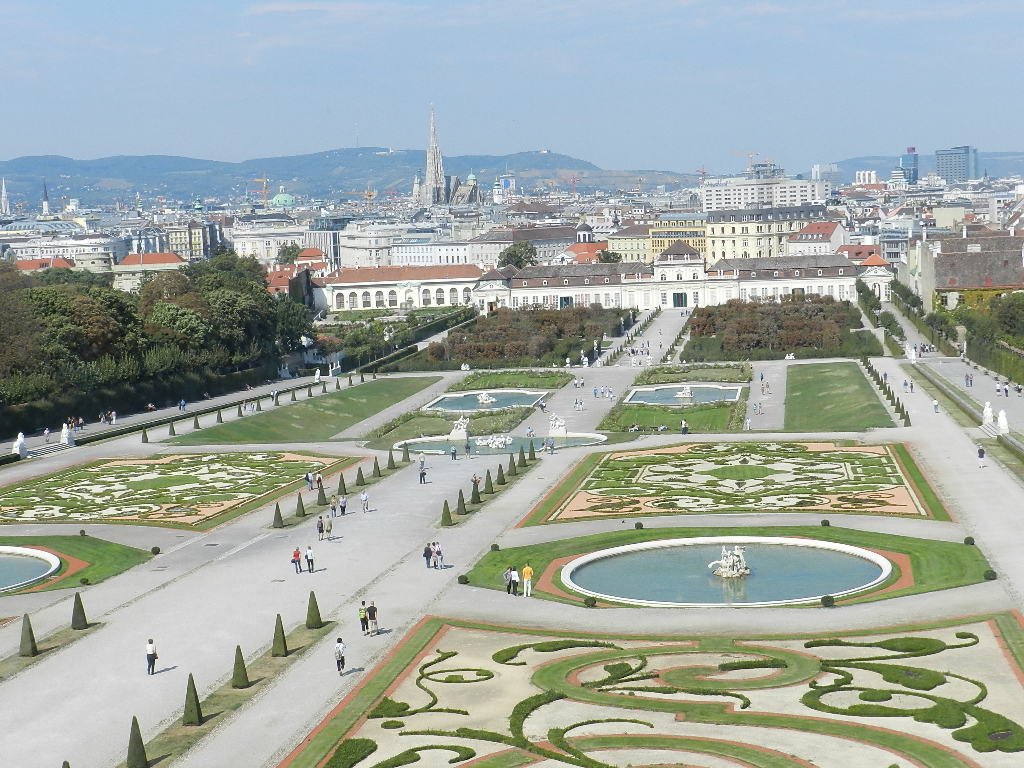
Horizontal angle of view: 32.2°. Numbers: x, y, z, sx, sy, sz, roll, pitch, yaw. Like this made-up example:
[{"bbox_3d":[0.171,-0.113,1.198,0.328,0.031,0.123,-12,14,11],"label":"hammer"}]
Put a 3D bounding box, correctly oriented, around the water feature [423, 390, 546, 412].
[{"bbox_3d":[-3.986,2.155,282.890,17.600,1.300,28.000,-1,6,9],"label":"water feature"}]

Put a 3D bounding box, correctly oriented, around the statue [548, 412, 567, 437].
[{"bbox_3d":[5.260,4.580,202.930,2.050,2.850,1.700,-1,6,9],"label":"statue"}]

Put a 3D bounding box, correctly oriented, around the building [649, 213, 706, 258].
[{"bbox_3d":[70.850,-52.400,687.140,30.000,27.900,18.000,4,9,44],"label":"building"}]

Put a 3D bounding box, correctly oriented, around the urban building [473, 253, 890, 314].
[{"bbox_3d":[50.227,-32.621,541.416,127.000,18.500,17.000,-1,6,9],"label":"urban building"}]

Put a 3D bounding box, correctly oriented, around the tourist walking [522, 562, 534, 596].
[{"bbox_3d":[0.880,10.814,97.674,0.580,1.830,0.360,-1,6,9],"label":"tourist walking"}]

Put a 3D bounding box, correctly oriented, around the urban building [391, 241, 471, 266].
[{"bbox_3d":[-29.070,-53.980,784.550,48.000,18.500,16.000,3,8,42],"label":"urban building"}]

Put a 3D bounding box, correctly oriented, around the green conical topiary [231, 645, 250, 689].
[{"bbox_3d":[-12.502,12.986,81.578,0.760,1.980,0.760,-1,6,9],"label":"green conical topiary"}]

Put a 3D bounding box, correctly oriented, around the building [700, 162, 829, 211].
[{"bbox_3d":[159.508,-112.146,1113.201,84.000,42.000,28.000,-1,6,9],"label":"building"}]

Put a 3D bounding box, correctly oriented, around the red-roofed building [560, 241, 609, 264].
[{"bbox_3d":[29.210,-48.400,717.560,13.000,16.900,18.000,4,9,44],"label":"red-roofed building"}]

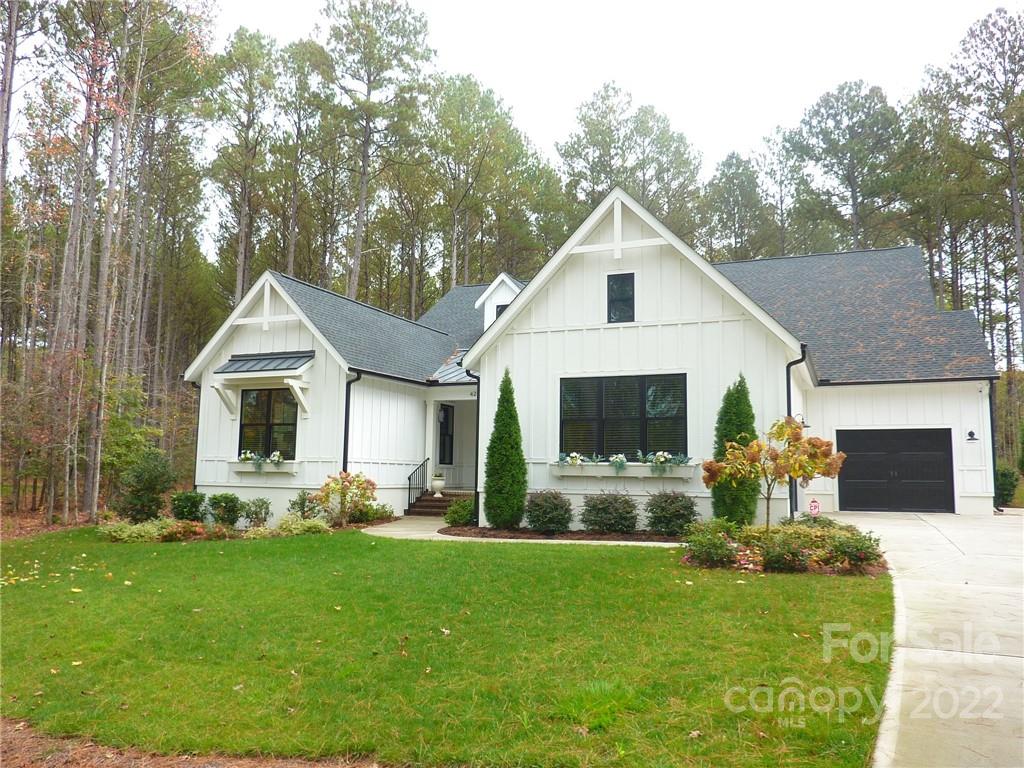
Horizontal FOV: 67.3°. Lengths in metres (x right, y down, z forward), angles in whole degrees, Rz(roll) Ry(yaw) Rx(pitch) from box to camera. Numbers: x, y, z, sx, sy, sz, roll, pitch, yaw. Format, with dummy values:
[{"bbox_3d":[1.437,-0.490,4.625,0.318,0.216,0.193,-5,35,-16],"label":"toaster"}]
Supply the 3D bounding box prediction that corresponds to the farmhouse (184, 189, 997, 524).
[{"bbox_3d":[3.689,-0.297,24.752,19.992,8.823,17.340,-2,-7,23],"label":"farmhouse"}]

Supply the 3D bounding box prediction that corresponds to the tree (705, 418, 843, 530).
[{"bbox_3d":[4.064,1.545,12.000,2.200,2.075,2.000,-2,-7,23],"label":"tree"}]

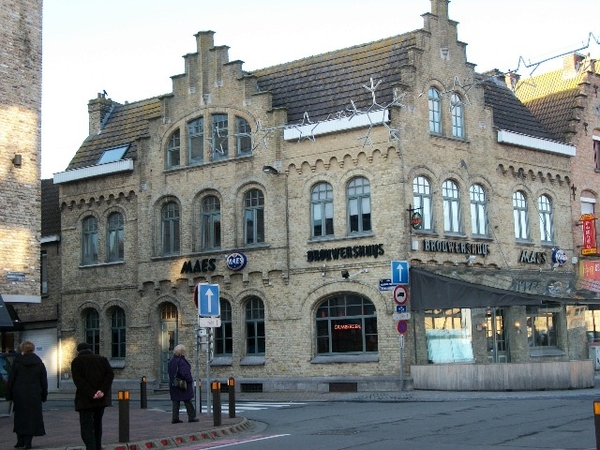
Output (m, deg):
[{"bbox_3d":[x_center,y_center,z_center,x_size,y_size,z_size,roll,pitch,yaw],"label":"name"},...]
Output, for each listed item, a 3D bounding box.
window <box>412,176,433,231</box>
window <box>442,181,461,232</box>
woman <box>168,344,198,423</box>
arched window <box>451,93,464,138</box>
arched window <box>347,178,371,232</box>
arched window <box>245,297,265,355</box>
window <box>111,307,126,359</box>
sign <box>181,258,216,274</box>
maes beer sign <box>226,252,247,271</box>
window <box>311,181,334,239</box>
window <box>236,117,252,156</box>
[{"bbox_3d":[3.864,-0.651,27.266,0.880,1.769,0.200,5,-11,-37],"label":"window"},{"bbox_3d":[4.920,-0.585,28.073,0.881,1.778,0.200,5,-11,-37],"label":"window"},{"bbox_3d":[-2.393,3.262,17.850,0.520,1.600,0.500,2,-9,-25],"label":"woman"},{"bbox_3d":[5.426,-3.734,29.786,0.680,1.600,0.200,6,-11,-37],"label":"arched window"},{"bbox_3d":[1.888,-0.615,27.697,0.913,1.868,0.200,-7,-10,33],"label":"arched window"},{"bbox_3d":[-1.523,3.424,29.446,0.838,2.018,0.200,-7,-10,33],"label":"arched window"},{"bbox_3d":[-7.020,4.191,33.643,0.840,2.070,0.200,-7,-11,32],"label":"window"},{"bbox_3d":[-3.686,1.506,31.439,1.647,0.451,0.120,-7,-10,32],"label":"sign"},{"bbox_3d":[-2.188,1.303,30.439,0.709,0.709,0.200,-7,-10,32],"label":"maes beer sign"},{"bbox_3d":[0.756,-0.499,28.990,0.890,1.925,0.200,-7,-10,32],"label":"window"},{"bbox_3d":[-2.029,-3.228,31.354,0.750,1.510,0.200,-7,-11,32],"label":"window"}]

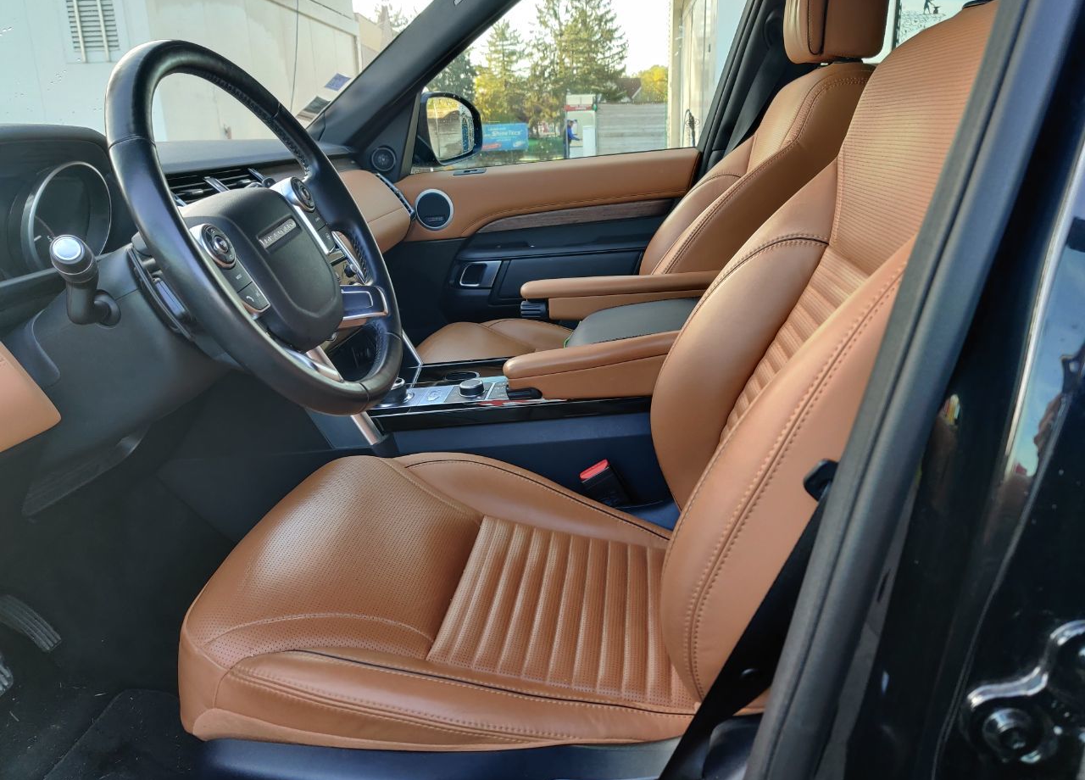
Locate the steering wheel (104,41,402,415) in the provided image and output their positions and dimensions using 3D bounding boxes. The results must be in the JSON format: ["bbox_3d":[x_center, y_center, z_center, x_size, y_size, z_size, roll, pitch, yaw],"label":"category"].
[{"bbox_3d":[-0.272,-0.141,0.814,0.090,0.380,0.380,-25,17,14],"label":"steering wheel"}]

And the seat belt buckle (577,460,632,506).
[{"bbox_3d":[0.090,0.139,1.127,0.043,0.083,0.025,-26,17,17],"label":"seat belt buckle"}]

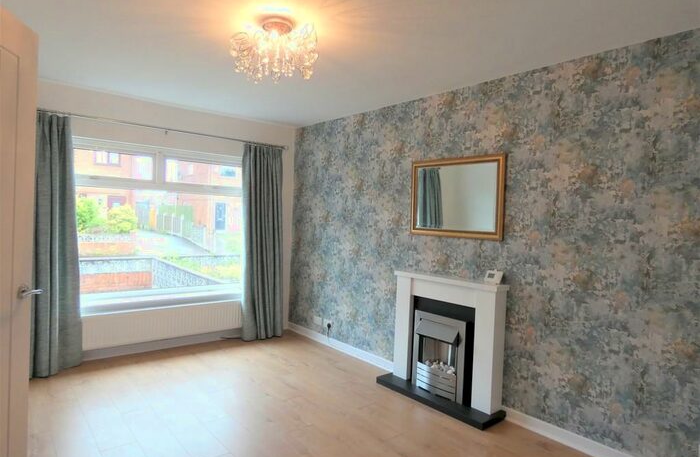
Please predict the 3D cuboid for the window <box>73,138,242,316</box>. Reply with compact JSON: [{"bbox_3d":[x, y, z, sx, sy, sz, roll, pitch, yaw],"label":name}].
[{"bbox_3d":[-1.849,-0.021,4.073,1.705,1.553,0.122,1,1,-41],"label":"window"}]

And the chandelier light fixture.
[{"bbox_3d":[-0.412,-1.002,2.244,0.471,0.269,0.471,2,1,0],"label":"chandelier light fixture"}]

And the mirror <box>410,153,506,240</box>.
[{"bbox_3d":[0.824,-0.239,3.194,0.039,0.619,0.838,1,1,-41],"label":"mirror"}]

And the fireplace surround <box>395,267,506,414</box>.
[{"bbox_3d":[0.739,0.829,3.160,0.175,0.887,0.939,1,1,-41],"label":"fireplace surround"}]

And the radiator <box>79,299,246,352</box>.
[{"bbox_3d":[-1.783,0.937,4.039,1.614,0.315,0.091,1,1,-41],"label":"radiator"}]

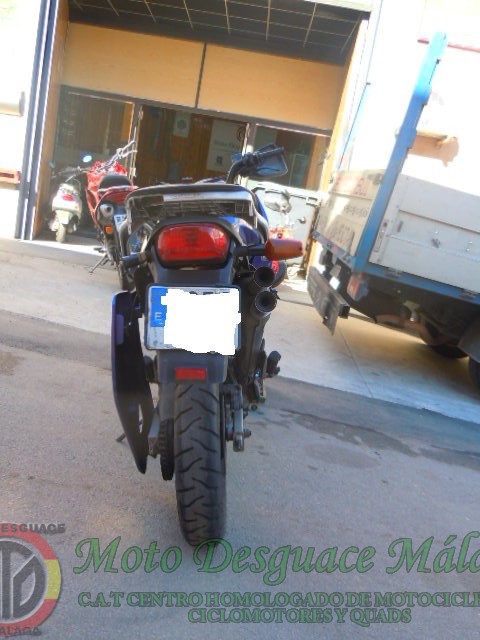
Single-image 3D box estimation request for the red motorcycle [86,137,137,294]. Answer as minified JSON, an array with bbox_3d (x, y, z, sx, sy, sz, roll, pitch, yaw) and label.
[{"bbox_3d":[-1.131,-0.960,4.962,0.730,1.140,2.100,-7,17,-15],"label":"red motorcycle"}]

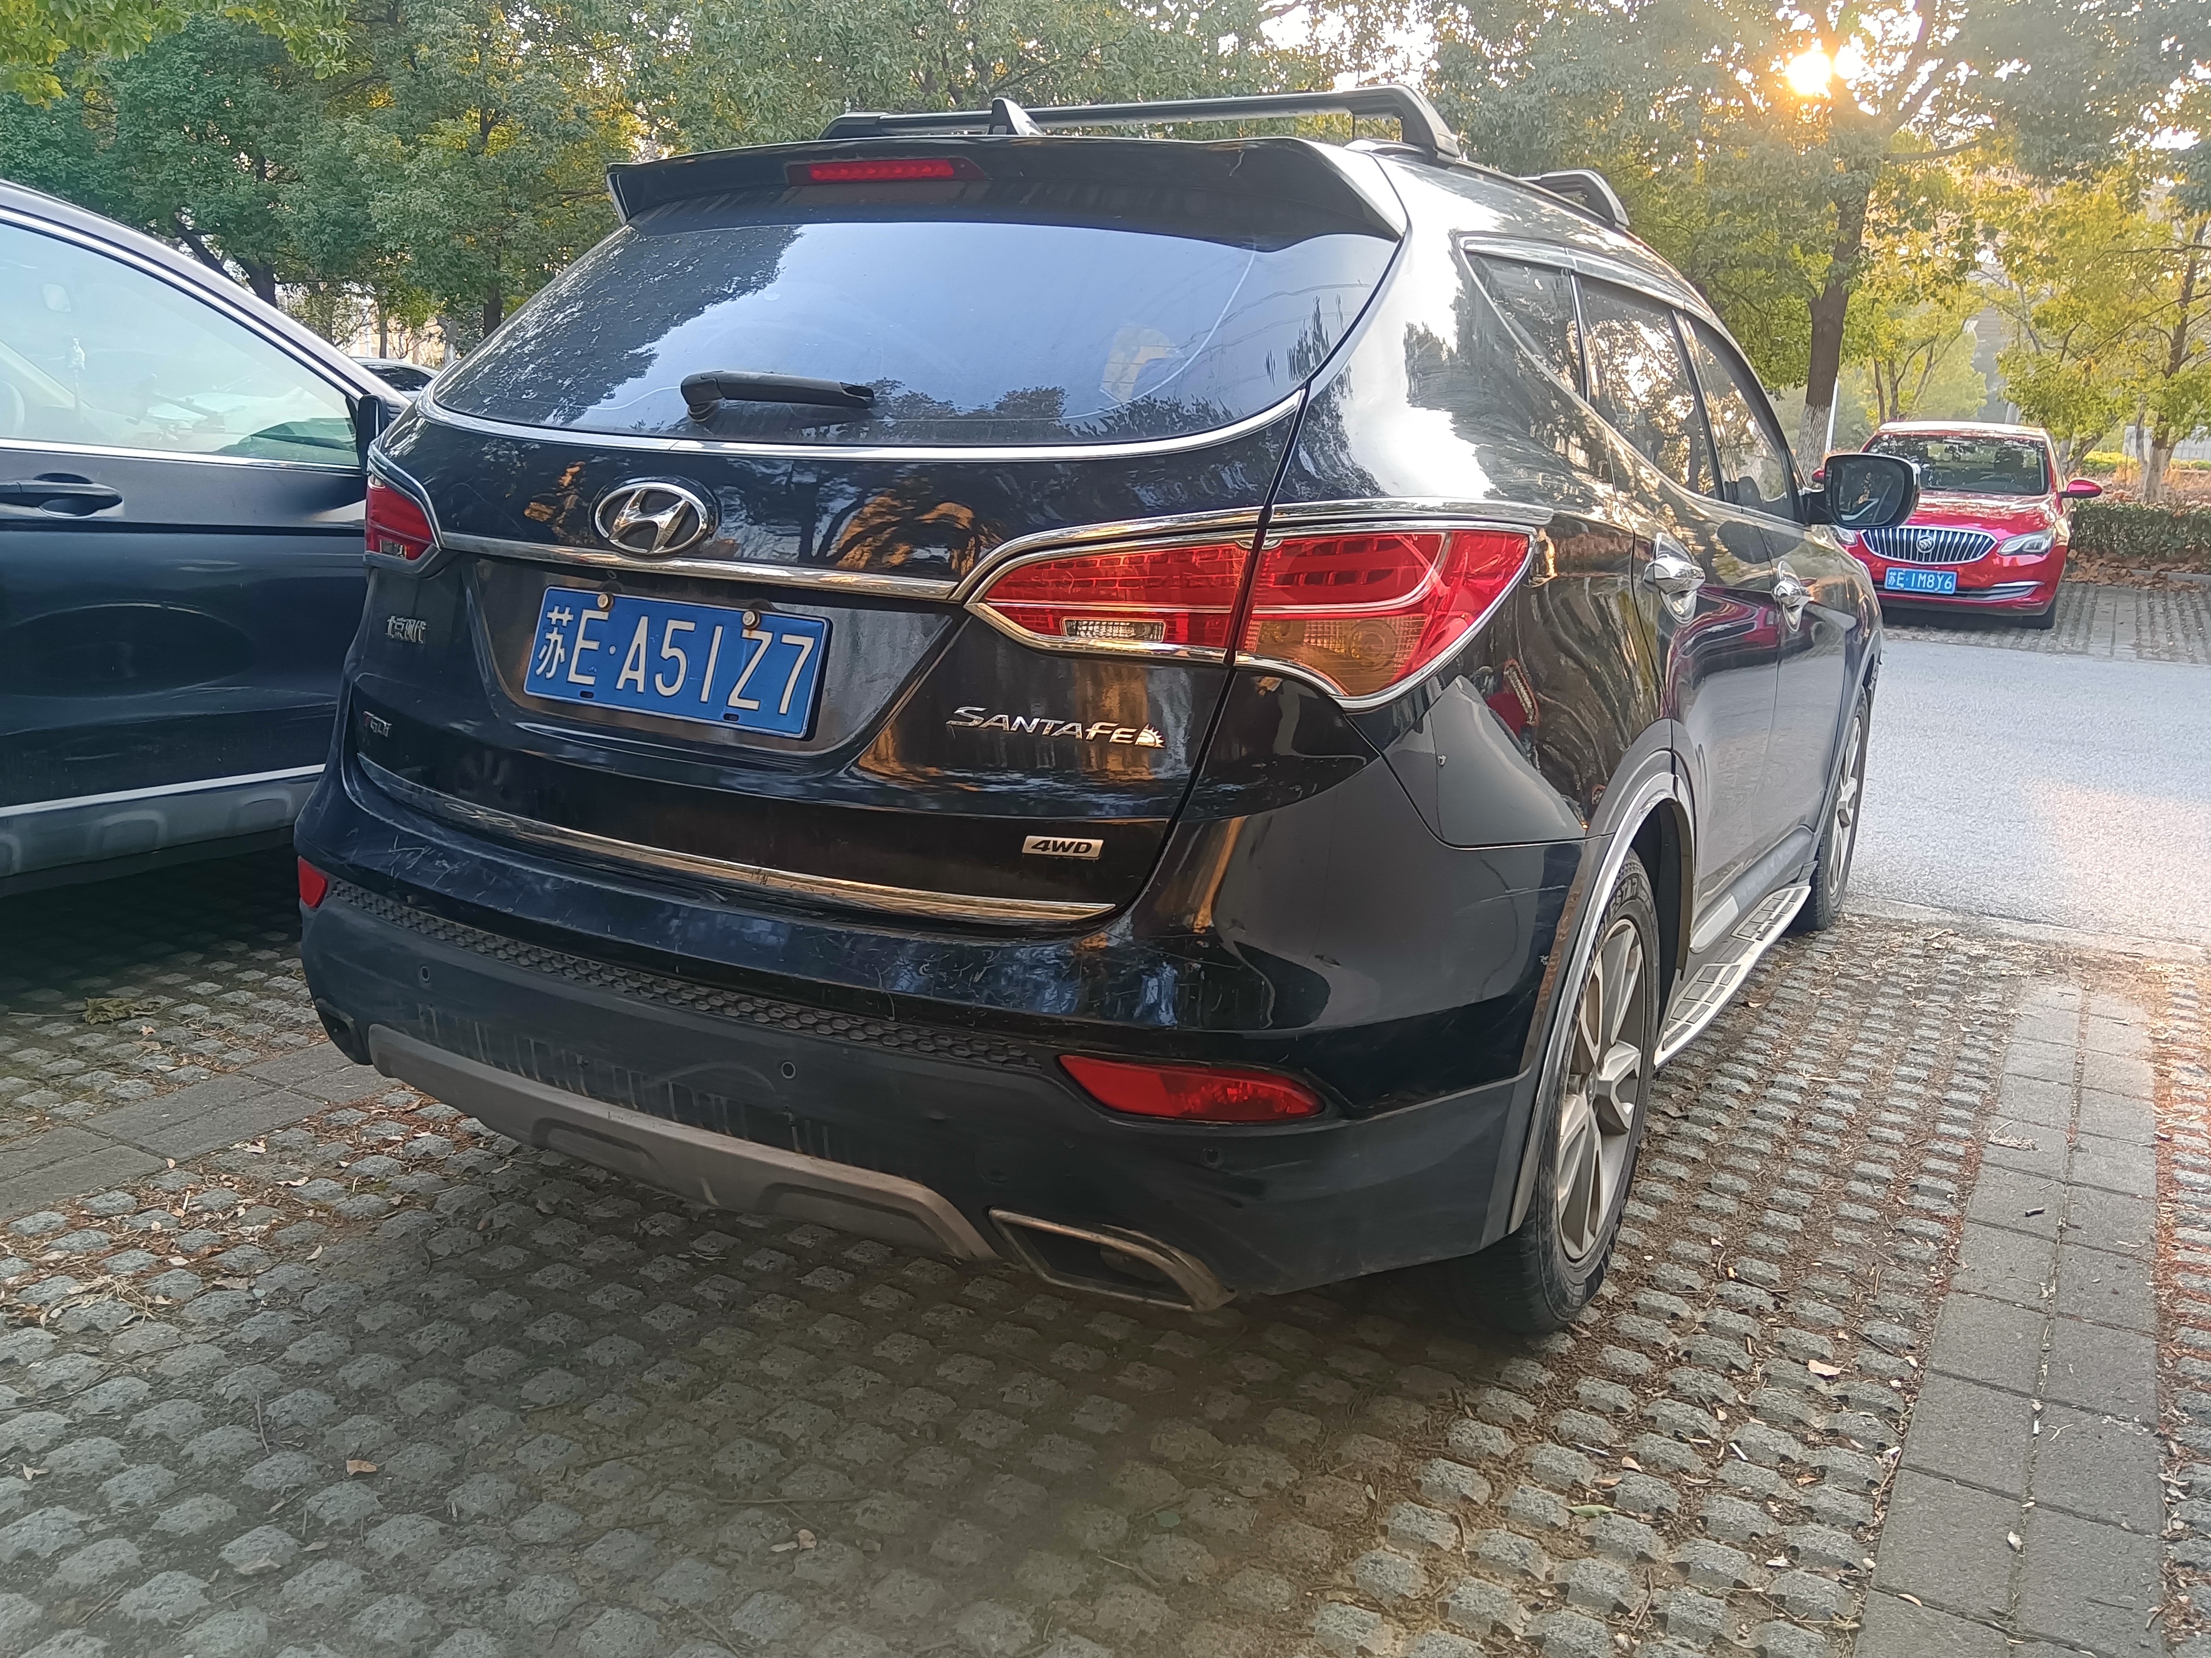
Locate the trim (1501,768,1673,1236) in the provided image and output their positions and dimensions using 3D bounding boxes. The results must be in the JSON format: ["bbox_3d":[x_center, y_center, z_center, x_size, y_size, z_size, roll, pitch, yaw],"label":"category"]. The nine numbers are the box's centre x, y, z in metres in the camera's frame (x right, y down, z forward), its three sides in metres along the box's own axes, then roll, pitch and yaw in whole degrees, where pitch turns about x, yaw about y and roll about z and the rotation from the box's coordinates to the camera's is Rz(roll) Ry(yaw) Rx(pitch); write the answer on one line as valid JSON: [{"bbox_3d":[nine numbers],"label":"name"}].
[{"bbox_3d":[0.647,0.203,2.296,0.060,0.520,0.620,10,14,28],"label":"trim"}]

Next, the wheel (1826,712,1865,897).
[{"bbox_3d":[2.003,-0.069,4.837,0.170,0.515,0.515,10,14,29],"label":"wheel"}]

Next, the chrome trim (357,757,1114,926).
[{"bbox_3d":[-0.521,0.021,2.056,1.190,0.078,0.075,10,14,28],"label":"chrome trim"}]

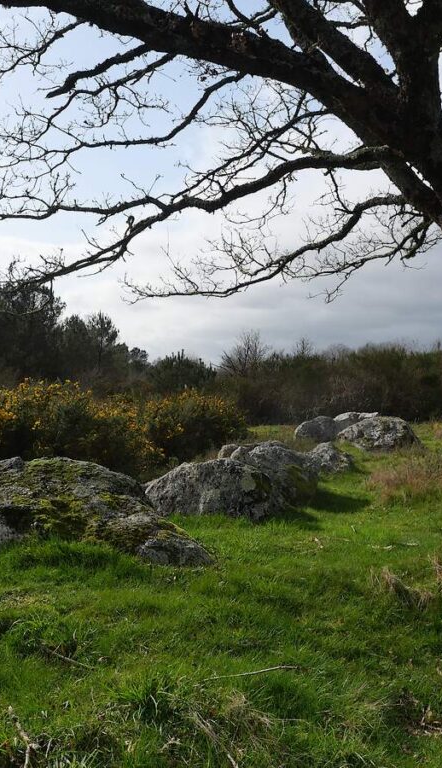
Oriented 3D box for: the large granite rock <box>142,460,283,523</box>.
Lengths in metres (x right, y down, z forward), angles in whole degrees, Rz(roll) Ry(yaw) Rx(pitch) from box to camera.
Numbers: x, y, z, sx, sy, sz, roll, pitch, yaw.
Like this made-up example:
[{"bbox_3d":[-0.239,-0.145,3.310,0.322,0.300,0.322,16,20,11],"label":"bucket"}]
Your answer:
[{"bbox_3d":[-0.109,1.168,8.170,1.620,0.660,1.100,0,1,8],"label":"large granite rock"}]

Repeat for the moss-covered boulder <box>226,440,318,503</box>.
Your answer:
[{"bbox_3d":[0.629,1.084,9.619,1.350,0.720,1.350,0,1,0],"label":"moss-covered boulder"}]

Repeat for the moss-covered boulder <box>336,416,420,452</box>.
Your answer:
[{"bbox_3d":[3.284,1.029,14.919,1.750,0.720,1.250,0,1,0],"label":"moss-covered boulder"}]

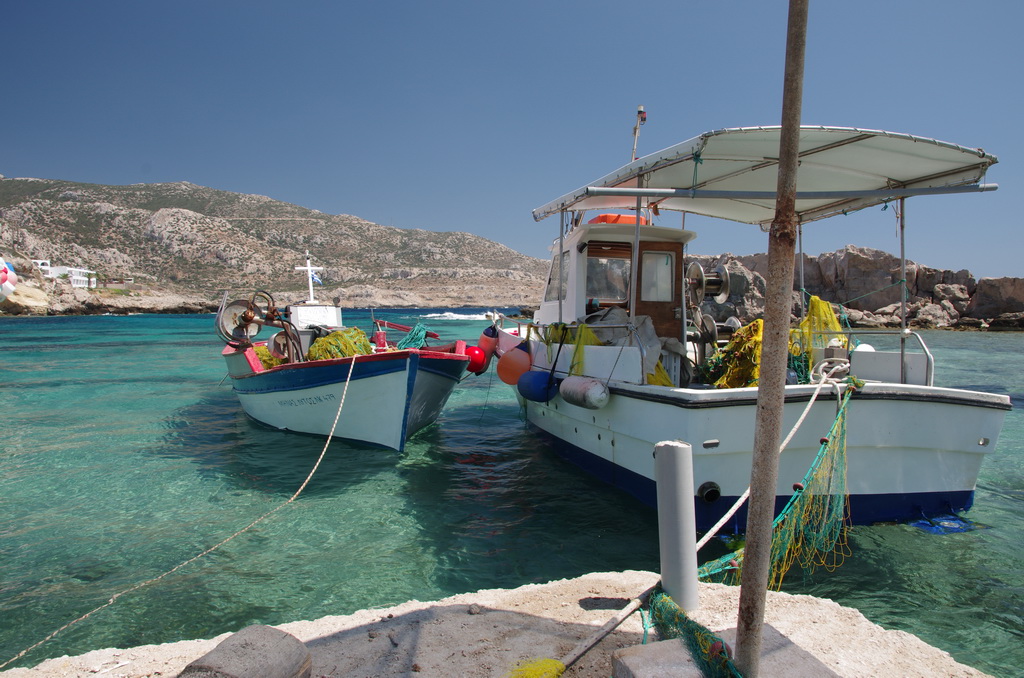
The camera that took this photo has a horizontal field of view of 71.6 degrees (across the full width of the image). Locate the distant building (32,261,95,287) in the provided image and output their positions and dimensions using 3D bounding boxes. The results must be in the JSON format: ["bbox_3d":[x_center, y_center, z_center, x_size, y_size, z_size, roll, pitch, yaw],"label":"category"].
[{"bbox_3d":[-112.253,-16.180,178.000,9.000,7.000,12.500,3,4,42],"label":"distant building"}]

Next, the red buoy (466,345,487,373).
[{"bbox_3d":[-0.568,0.324,11.200,0.410,0.420,0.410,0,3,0],"label":"red buoy"}]

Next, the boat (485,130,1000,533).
[{"bbox_3d":[1.600,-0.087,9.207,3.050,3.200,8.000,-1,3,-17],"label":"boat"}]

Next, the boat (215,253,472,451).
[{"bbox_3d":[-2.680,-0.134,11.407,3.100,2.800,7.400,-1,3,-25],"label":"boat"}]

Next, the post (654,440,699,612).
[{"bbox_3d":[0.764,0.868,3.290,0.175,0.780,0.175,-2,2,0],"label":"post"}]

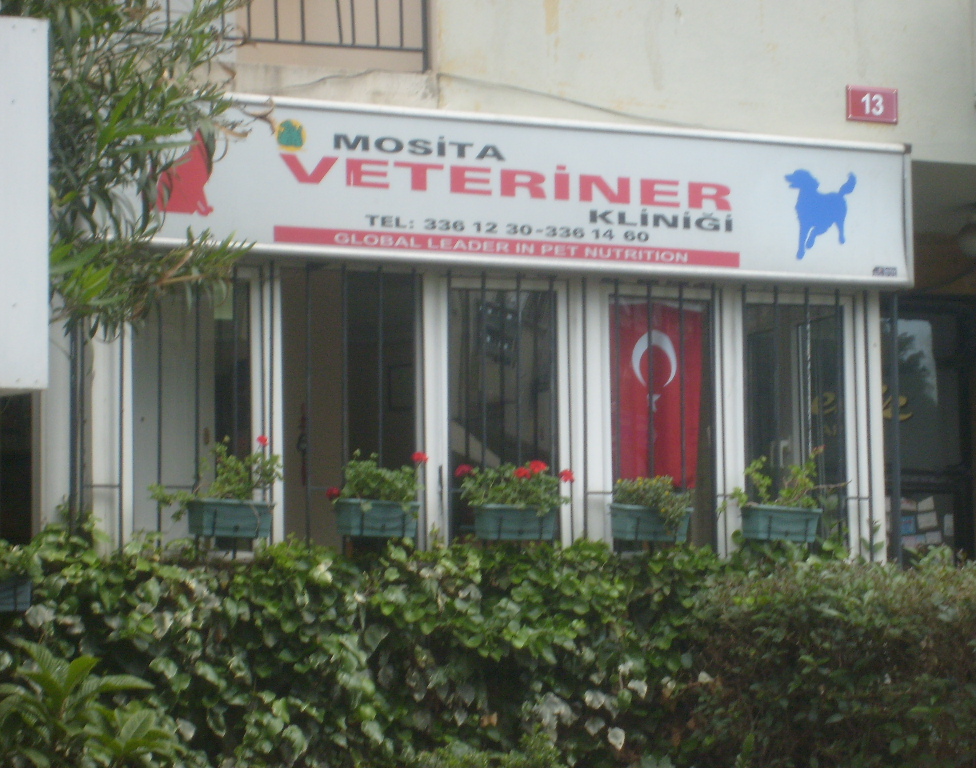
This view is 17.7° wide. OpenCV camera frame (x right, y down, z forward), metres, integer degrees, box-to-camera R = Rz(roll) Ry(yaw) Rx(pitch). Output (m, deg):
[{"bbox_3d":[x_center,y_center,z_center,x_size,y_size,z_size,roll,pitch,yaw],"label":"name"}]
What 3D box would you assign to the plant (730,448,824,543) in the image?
[{"bbox_3d":[1.461,0.558,15.770,0.495,0.489,0.240,2,-6,-27],"label":"plant"}]

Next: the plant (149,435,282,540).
[{"bbox_3d":[-1.252,0.475,14.402,0.579,0.488,0.270,2,-6,-27],"label":"plant"}]

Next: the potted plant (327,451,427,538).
[{"bbox_3d":[-0.520,0.518,14.769,0.453,0.420,0.250,2,-6,-27],"label":"potted plant"}]

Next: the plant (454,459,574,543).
[{"bbox_3d":[0.132,0.561,15.096,0.560,0.395,0.260,2,-6,-27],"label":"plant"}]

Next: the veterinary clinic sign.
[{"bbox_3d":[0.156,-0.915,15.197,4.448,0.775,0.200,2,-6,-27],"label":"veterinary clinic sign"}]

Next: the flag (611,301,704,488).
[{"bbox_3d":[0.852,0.058,15.848,0.550,0.965,0.060,2,-6,-27],"label":"flag"}]

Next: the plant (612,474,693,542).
[{"bbox_3d":[0.805,0.618,15.431,0.415,0.335,0.200,2,-6,-27],"label":"plant"}]

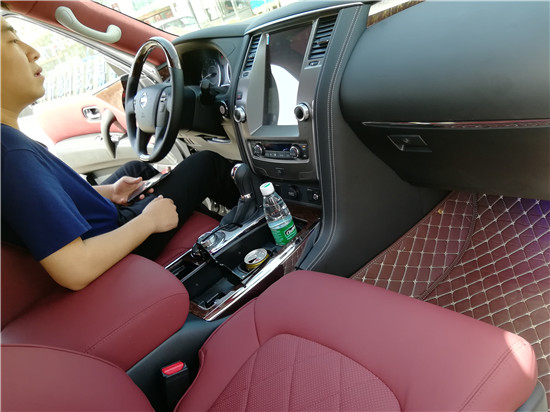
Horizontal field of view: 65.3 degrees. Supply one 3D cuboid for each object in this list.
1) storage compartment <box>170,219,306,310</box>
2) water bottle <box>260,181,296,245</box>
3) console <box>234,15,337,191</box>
[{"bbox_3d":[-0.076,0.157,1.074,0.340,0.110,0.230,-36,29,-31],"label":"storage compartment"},{"bbox_3d":[0.018,0.046,1.084,0.064,0.225,0.064,-36,29,-31],"label":"water bottle"},{"bbox_3d":[0.028,-0.263,1.112,0.107,0.410,0.315,-7,11,-40],"label":"console"}]

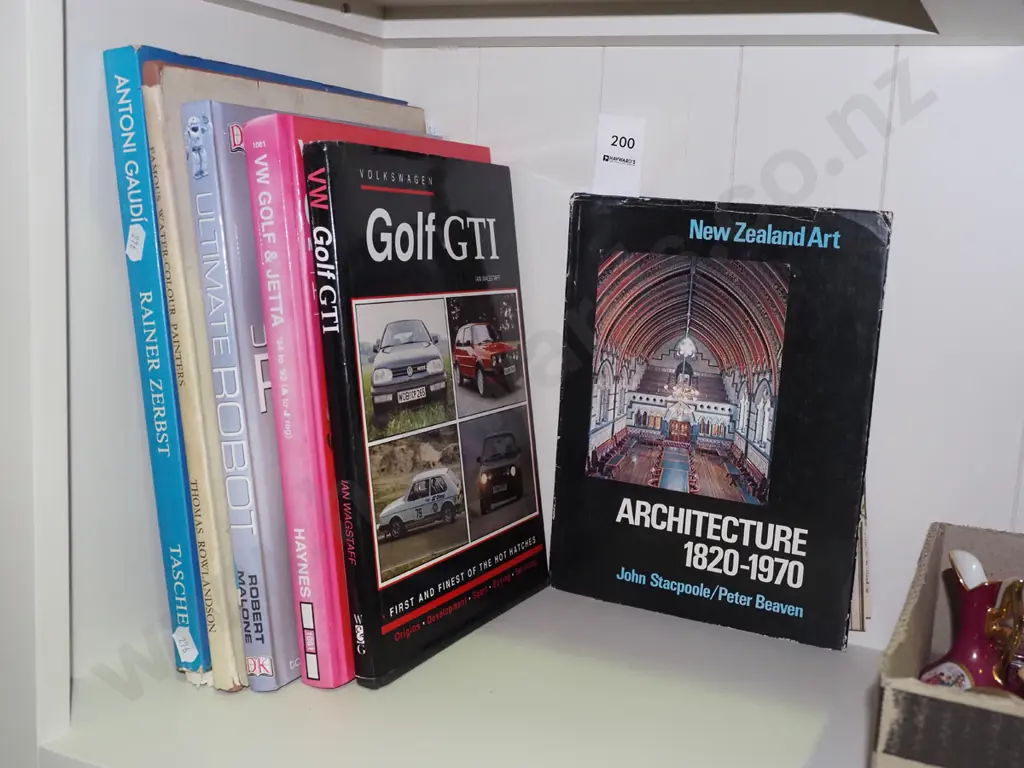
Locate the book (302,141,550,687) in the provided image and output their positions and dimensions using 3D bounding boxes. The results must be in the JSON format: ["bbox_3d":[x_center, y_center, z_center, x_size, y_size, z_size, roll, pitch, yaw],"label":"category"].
[{"bbox_3d":[-0.040,0.008,0.622,0.015,0.261,0.195,-2,5,27],"label":"book"}]

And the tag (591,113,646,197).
[{"bbox_3d":[0.065,-0.134,0.695,0.030,0.060,0.003,10,15,19],"label":"tag"}]

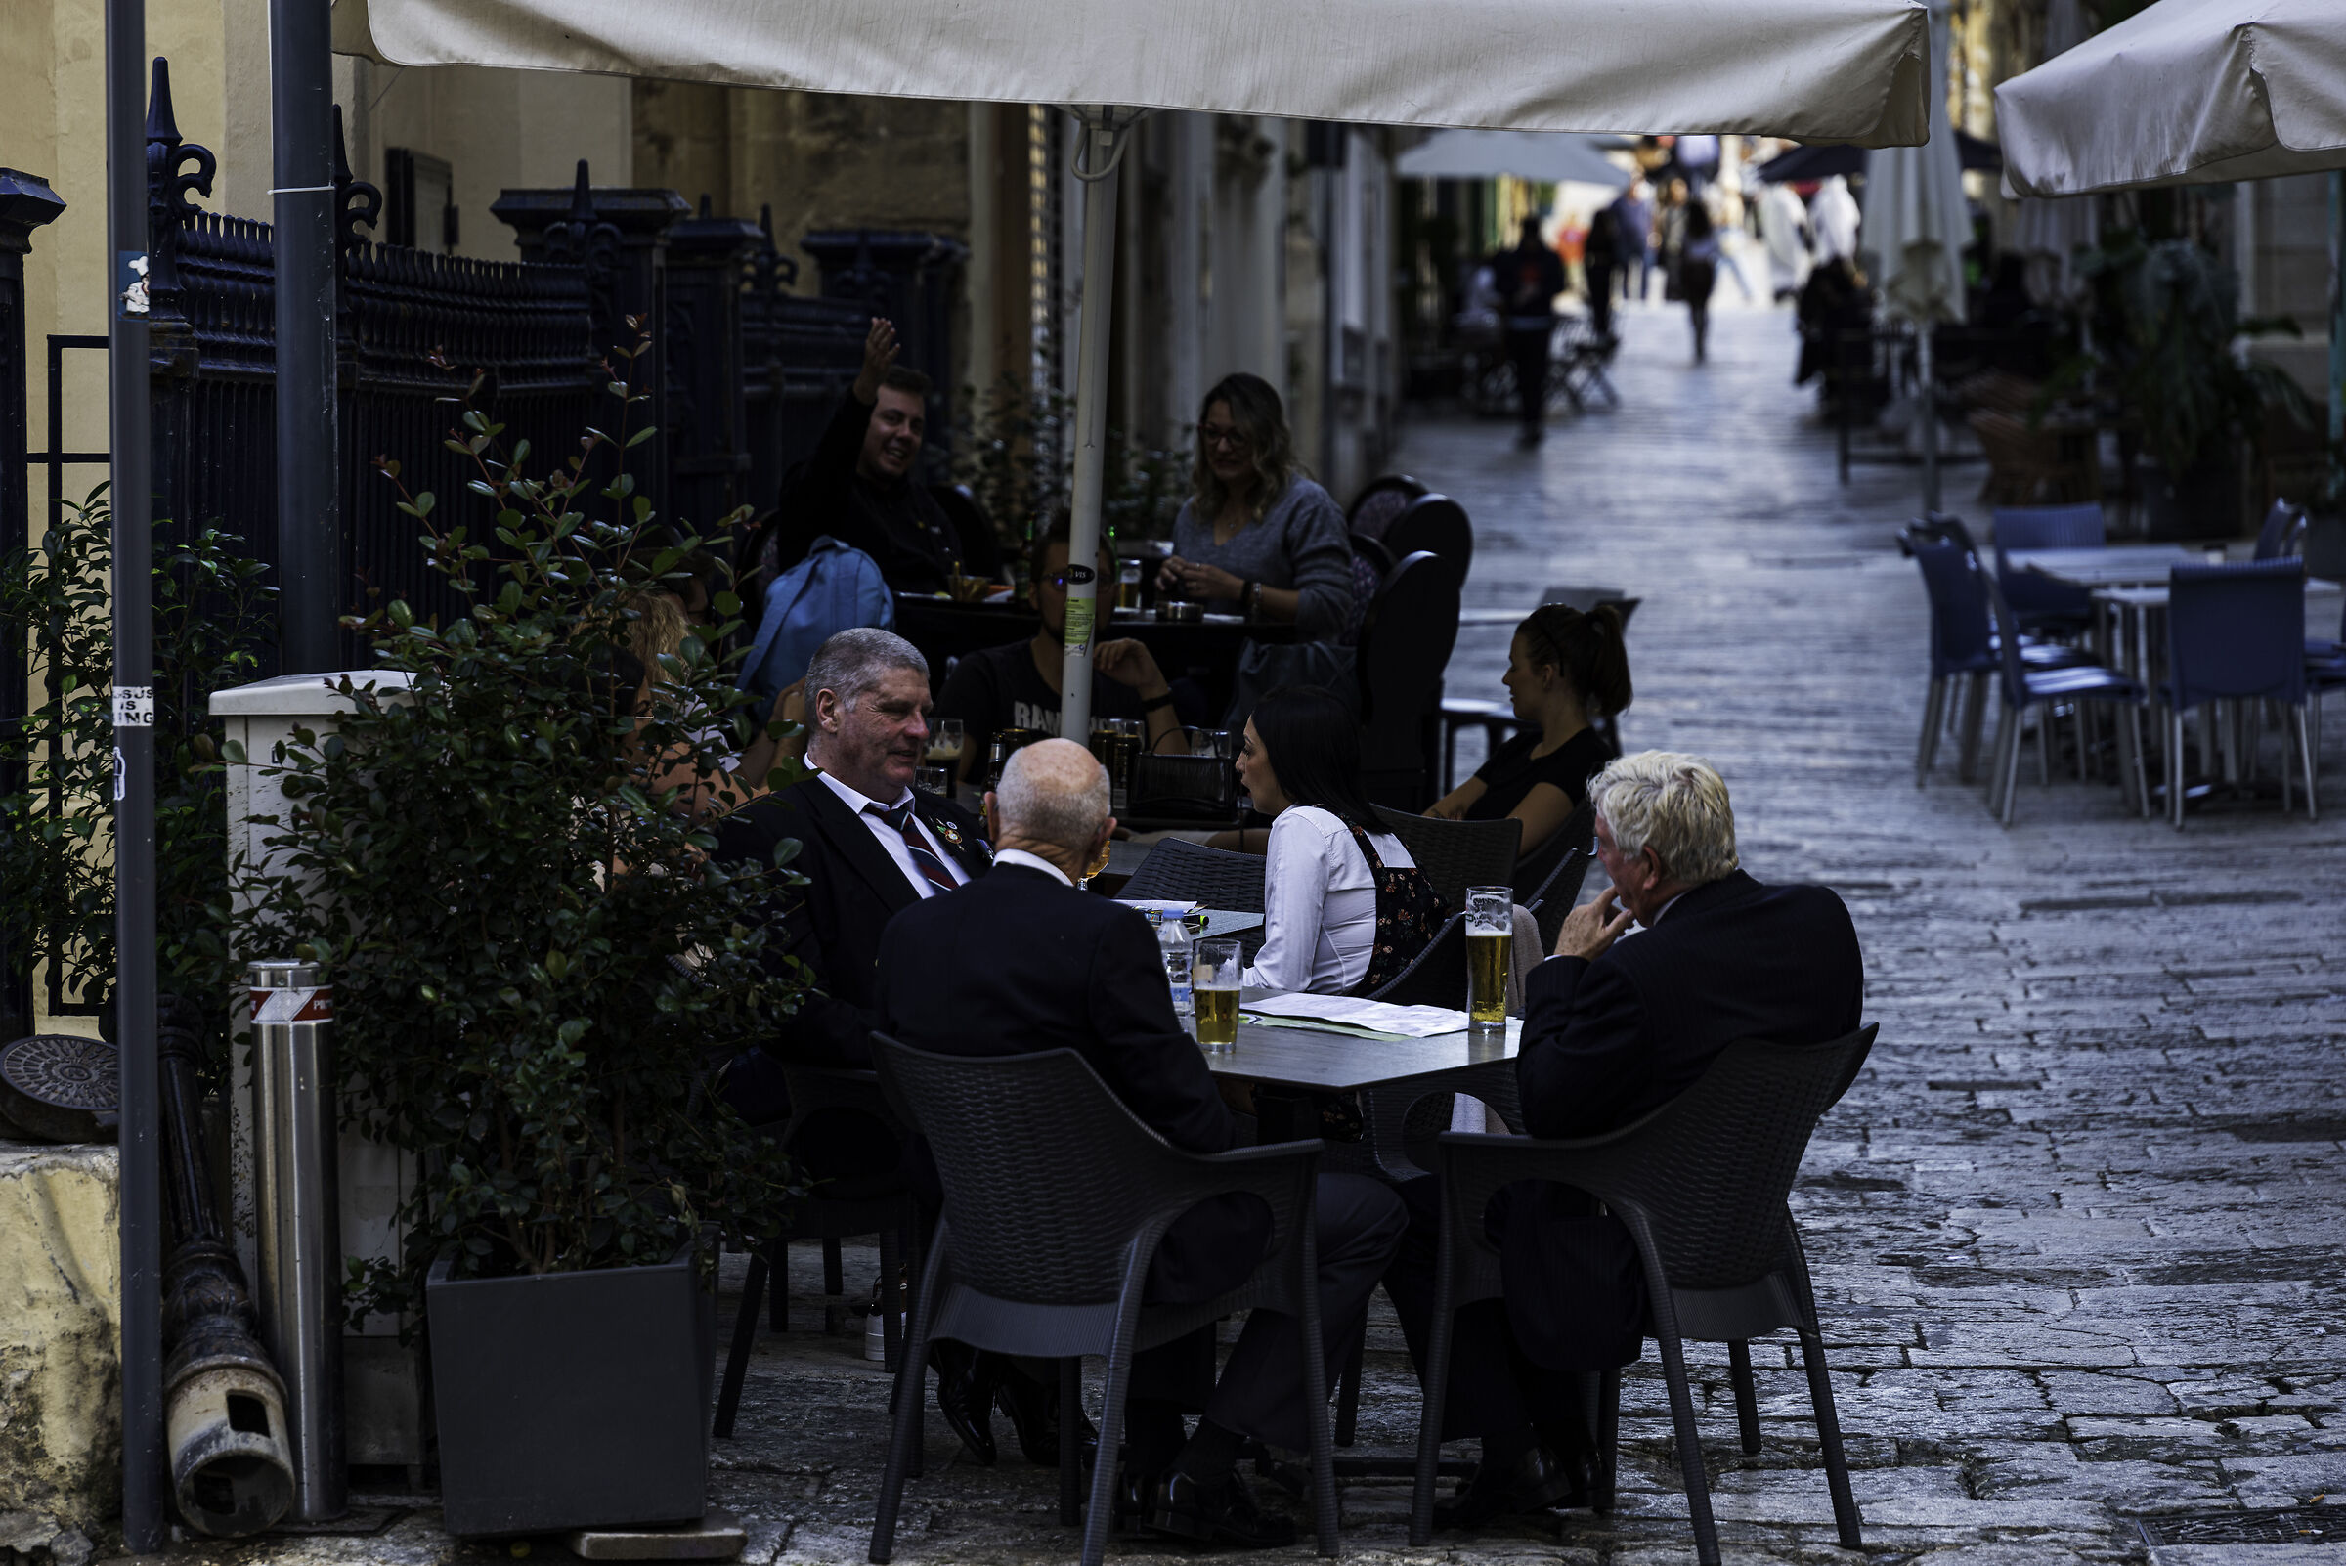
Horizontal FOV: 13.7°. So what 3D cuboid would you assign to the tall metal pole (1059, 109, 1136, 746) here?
[{"bbox_3d":[-0.159,-0.203,17.265,0.056,2.350,0.056,2,6,0],"label":"tall metal pole"}]

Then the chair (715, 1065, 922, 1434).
[{"bbox_3d":[-0.401,0.661,16.109,0.580,0.840,0.580,-5,7,-41],"label":"chair"}]

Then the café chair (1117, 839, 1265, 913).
[{"bbox_3d":[0.031,0.533,17.541,0.580,0.840,0.580,4,7,35],"label":"café chair"}]

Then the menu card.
[{"bbox_3d":[0.302,0.384,16.050,0.290,0.020,0.430,-5,7,-40],"label":"menu card"}]

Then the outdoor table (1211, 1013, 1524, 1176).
[{"bbox_3d":[0.183,0.770,15.386,0.800,0.740,0.800,5,7,42],"label":"outdoor table"}]

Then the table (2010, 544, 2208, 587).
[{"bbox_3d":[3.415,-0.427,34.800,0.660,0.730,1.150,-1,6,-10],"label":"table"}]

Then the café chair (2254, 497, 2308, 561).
[{"bbox_3d":[3.871,-0.587,36.041,0.540,0.830,0.480,-2,6,-17],"label":"café chair"}]

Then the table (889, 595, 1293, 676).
[{"bbox_3d":[-0.149,-0.047,22.836,1.100,0.740,0.750,2,6,18],"label":"table"}]

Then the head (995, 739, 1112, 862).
[{"bbox_3d":[-0.191,0.045,15.550,0.185,0.240,0.220,8,9,11],"label":"head"}]

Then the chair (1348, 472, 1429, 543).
[{"bbox_3d":[0.410,-0.280,24.700,0.500,0.980,0.560,5,7,41],"label":"chair"}]

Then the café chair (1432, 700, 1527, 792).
[{"bbox_3d":[1.048,-0.195,30.300,0.560,0.820,0.500,2,4,30],"label":"café chair"}]

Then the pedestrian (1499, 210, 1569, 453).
[{"bbox_3d":[2.721,-3.409,74.085,0.520,1.750,0.380,0,6,4],"label":"pedestrian"}]

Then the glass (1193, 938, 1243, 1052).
[{"bbox_3d":[0.074,0.343,15.750,0.083,0.172,0.083,0,6,0],"label":"glass"}]

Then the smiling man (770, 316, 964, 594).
[{"bbox_3d":[-0.649,-0.393,22.969,0.620,1.420,0.750,-2,6,-20],"label":"smiling man"}]

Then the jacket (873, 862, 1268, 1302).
[{"bbox_3d":[-0.162,0.470,15.320,0.540,0.680,0.440,3,5,36],"label":"jacket"}]

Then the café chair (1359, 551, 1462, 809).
[{"bbox_3d":[0.301,-0.017,21.800,0.600,1.020,0.520,3,6,28],"label":"café chair"}]

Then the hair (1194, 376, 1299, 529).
[{"bbox_3d":[0.167,-0.769,22.600,0.250,0.360,0.250,1,4,20],"label":"hair"}]

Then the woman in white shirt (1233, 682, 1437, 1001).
[{"bbox_3d":[0.204,0.476,16.850,0.720,1.250,0.480,1,4,12],"label":"woman in white shirt"}]

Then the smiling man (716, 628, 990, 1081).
[{"bbox_3d":[-0.429,0.417,16.146,0.570,1.350,0.760,-5,7,-38],"label":"smiling man"}]

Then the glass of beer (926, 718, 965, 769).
[{"bbox_3d":[-0.481,-0.052,20.600,0.086,0.165,0.086,0,6,0],"label":"glass of beer"}]

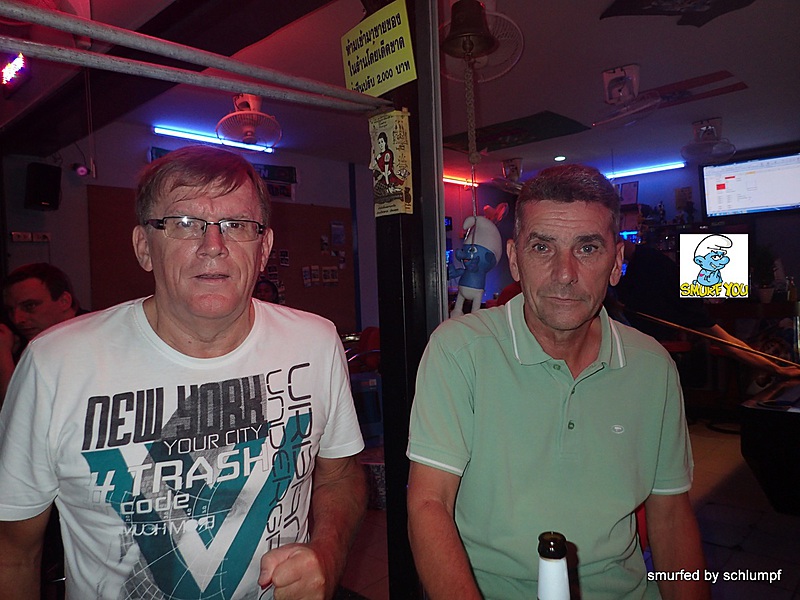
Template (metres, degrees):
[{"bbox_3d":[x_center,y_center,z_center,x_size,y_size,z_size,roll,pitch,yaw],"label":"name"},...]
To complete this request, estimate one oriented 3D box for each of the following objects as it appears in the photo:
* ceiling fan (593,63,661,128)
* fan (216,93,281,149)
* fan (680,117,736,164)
[{"bbox_3d":[1.559,-1.370,3.977,0.445,0.370,0.455,-3,1,-28],"label":"ceiling fan"},{"bbox_3d":[-1.047,-1.243,4.019,0.455,0.370,0.445,-3,1,-15],"label":"fan"},{"bbox_3d":[2.866,-1.446,5.387,0.445,0.370,0.455,-3,1,-41],"label":"fan"}]

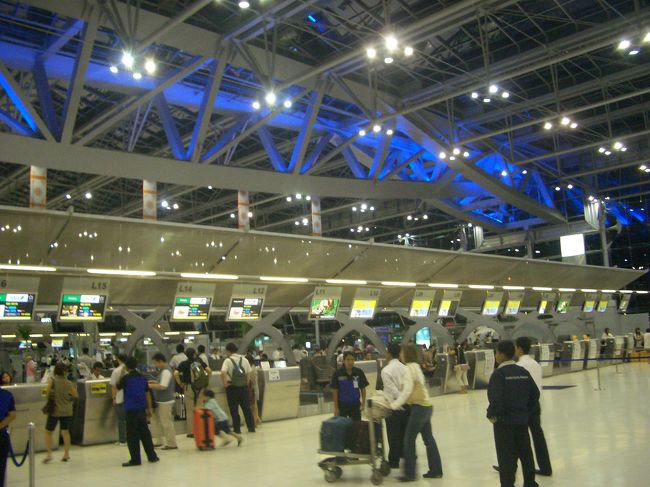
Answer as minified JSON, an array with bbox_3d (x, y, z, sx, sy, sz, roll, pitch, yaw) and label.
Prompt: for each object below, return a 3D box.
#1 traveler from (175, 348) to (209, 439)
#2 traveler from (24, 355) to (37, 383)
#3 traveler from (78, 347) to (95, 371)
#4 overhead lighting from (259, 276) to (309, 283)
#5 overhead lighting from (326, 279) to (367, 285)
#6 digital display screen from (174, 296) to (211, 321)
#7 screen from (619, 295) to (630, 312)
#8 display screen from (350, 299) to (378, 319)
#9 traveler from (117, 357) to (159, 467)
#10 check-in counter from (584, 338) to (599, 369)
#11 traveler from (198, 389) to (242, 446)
[{"bbox_3d":[-2.638,2.926,12.868,0.600,1.720,0.500,5,-12,-43],"label":"traveler"},{"bbox_3d":[-10.713,4.921,23.871,0.480,1.660,0.340,-5,-9,10],"label":"traveler"},{"bbox_3d":[-6.214,3.565,17.091,0.500,1.700,0.350,1,-9,-25],"label":"traveler"},{"bbox_3d":[-0.939,0.834,15.128,1.460,0.090,0.120,5,-11,-43],"label":"overhead lighting"},{"bbox_3d":[0.541,0.971,16.524,1.460,0.090,0.120,5,-11,-43],"label":"overhead lighting"},{"bbox_3d":[-2.919,1.438,14.472,0.910,0.520,0.100,5,8,-43],"label":"digital display screen"},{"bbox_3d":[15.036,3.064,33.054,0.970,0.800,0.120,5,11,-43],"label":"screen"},{"bbox_3d":[1.120,1.876,18.874,0.980,0.560,0.100,5,8,-43],"label":"display screen"},{"bbox_3d":[-2.759,2.478,9.718,0.550,1.640,0.420,1,-9,-25],"label":"traveler"},{"bbox_3d":[10.395,4.363,25.870,1.030,1.150,0.720,5,-11,-43],"label":"check-in counter"},{"bbox_3d":[-1.806,3.025,11.427,0.620,1.000,0.400,1,-9,-22],"label":"traveler"}]

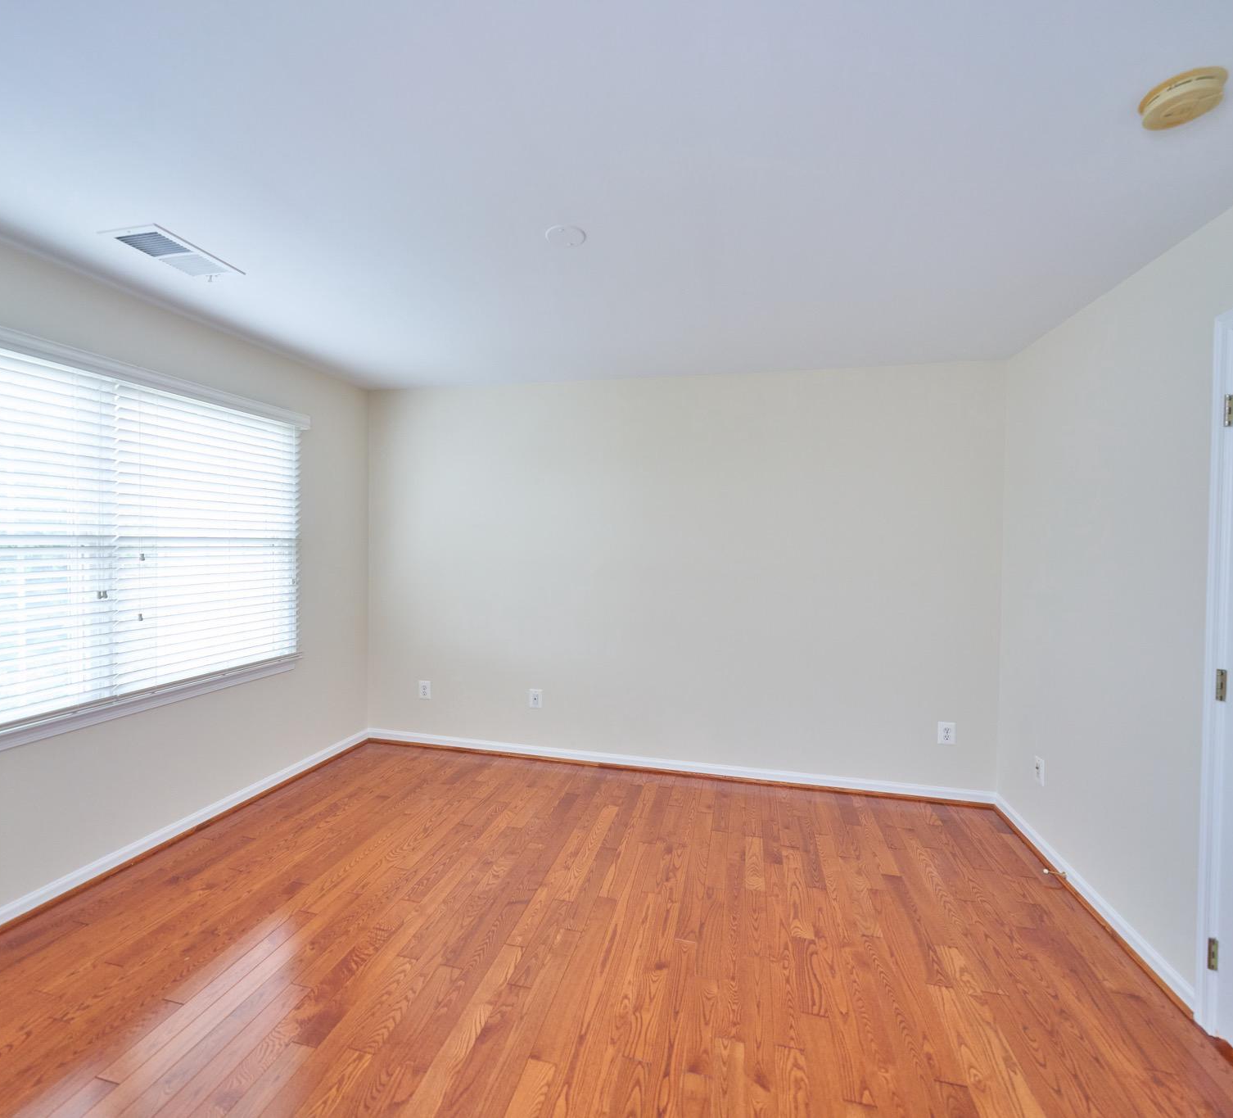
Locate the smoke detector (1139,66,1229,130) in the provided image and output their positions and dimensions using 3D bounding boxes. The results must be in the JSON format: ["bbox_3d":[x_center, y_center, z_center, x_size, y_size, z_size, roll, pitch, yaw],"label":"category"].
[{"bbox_3d":[1.238,-1.001,1.223,0.137,0.041,0.137,1,2,13],"label":"smoke detector"}]

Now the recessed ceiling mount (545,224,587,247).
[{"bbox_3d":[-0.166,-1.056,1.843,0.133,0.012,0.133,1,2,0],"label":"recessed ceiling mount"}]

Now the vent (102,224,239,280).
[{"bbox_3d":[-1.581,-1.080,2.006,0.249,0.018,0.349,1,2,13],"label":"vent"}]

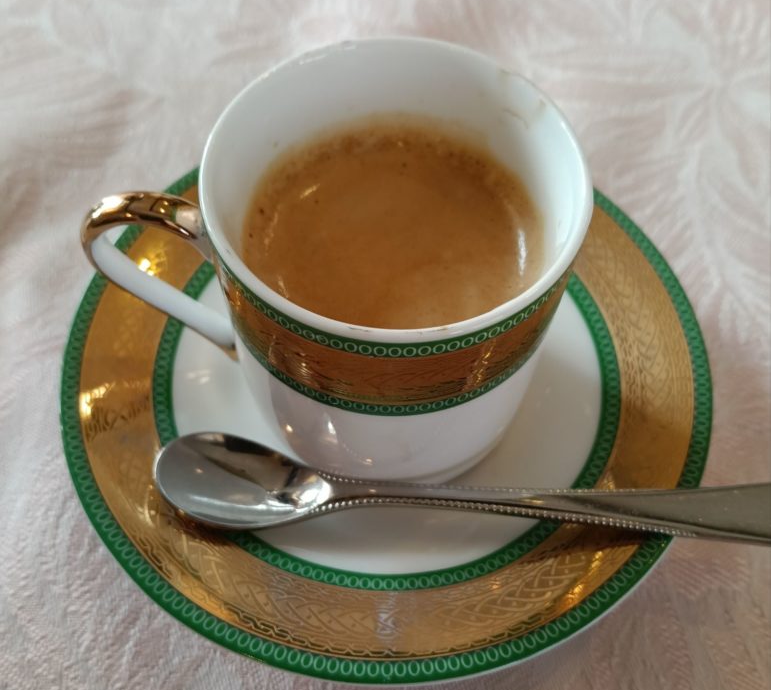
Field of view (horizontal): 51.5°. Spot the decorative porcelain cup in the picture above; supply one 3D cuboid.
[{"bbox_3d":[-0.010,-0.010,0.142,0.079,0.060,0.057,-1,59,-2],"label":"decorative porcelain cup"}]

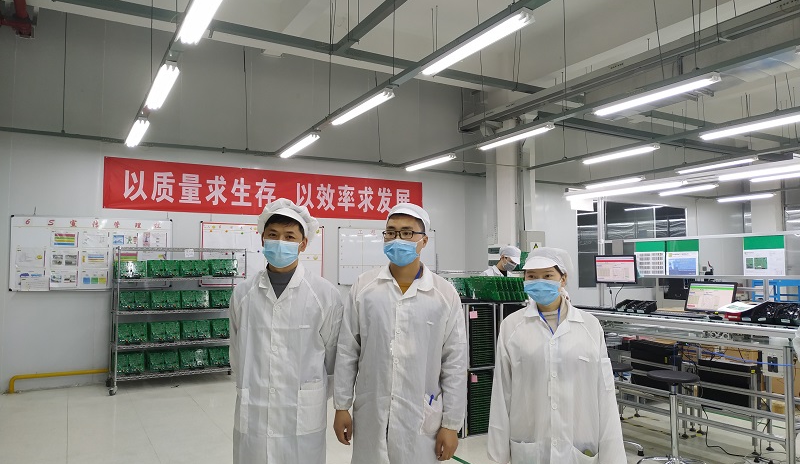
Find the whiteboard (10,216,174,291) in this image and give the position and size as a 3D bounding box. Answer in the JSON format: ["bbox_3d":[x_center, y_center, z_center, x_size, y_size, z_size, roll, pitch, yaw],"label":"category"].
[{"bbox_3d":[-4.261,0.300,7.801,1.980,1.000,0.030,2,-5,-31],"label":"whiteboard"}]

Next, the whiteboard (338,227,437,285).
[{"bbox_3d":[-0.172,0.447,10.244,2.030,1.000,0.030,2,-5,-31],"label":"whiteboard"}]

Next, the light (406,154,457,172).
[{"bbox_3d":[0.527,-1.225,9.689,0.170,0.100,1.480,2,-5,-31],"label":"light"}]

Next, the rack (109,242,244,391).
[{"bbox_3d":[-3.054,1.168,7.739,1.660,1.850,0.600,2,-5,-31],"label":"rack"}]

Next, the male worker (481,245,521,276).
[{"bbox_3d":[1.065,1.006,5.598,0.500,1.720,0.360,2,-5,-37],"label":"male worker"}]

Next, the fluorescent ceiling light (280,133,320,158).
[{"bbox_3d":[-1.515,-1.296,8.331,0.170,0.100,1.480,2,-5,-31],"label":"fluorescent ceiling light"}]

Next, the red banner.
[{"bbox_3d":[-1.883,-0.644,9.321,5.440,0.750,0.020,2,-5,-31],"label":"red banner"}]

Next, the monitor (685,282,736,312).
[{"bbox_3d":[2.645,0.560,4.710,0.100,0.290,0.420,19,-13,-28],"label":"monitor"}]

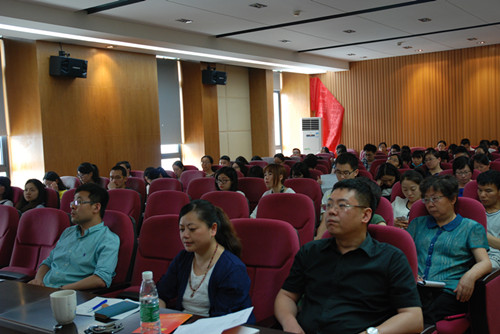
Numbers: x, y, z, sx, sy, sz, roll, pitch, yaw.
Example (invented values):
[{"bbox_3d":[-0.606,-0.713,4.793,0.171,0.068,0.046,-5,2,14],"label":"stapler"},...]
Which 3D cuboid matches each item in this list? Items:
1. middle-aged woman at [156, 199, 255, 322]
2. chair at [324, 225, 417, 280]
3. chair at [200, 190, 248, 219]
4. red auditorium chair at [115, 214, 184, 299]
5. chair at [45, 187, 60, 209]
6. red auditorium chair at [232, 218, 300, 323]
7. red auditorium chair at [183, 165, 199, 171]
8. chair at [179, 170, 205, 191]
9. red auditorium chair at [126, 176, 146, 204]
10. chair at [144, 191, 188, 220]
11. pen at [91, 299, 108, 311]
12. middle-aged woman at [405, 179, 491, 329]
[{"bbox_3d":[-0.223,0.732,2.627,0.500,1.190,0.720,-1,3,35],"label":"middle-aged woman"},{"bbox_3d":[0.360,0.789,2.446,0.560,1.040,0.650,-1,3,35],"label":"chair"},{"bbox_3d":[-0.322,0.727,4.398,0.560,1.040,0.620,-1,3,35],"label":"chair"},{"bbox_3d":[-0.565,0.800,3.095,0.560,1.040,0.620,-1,3,35],"label":"red auditorium chair"},{"bbox_3d":[-2.160,0.713,5.694,0.570,0.995,0.660,0,3,35],"label":"chair"},{"bbox_3d":[-0.106,0.795,2.774,0.560,1.040,0.650,-1,3,35],"label":"red auditorium chair"},{"bbox_3d":[-1.198,0.493,9.519,0.570,0.995,0.660,0,3,35],"label":"red auditorium chair"},{"bbox_3d":[-0.903,0.590,7.833,0.560,1.040,0.620,-1,3,35],"label":"chair"},{"bbox_3d":[-1.538,0.669,6.772,0.560,1.040,0.650,-1,3,35],"label":"red auditorium chair"},{"bbox_3d":[-0.774,0.703,4.713,0.570,0.995,0.660,0,3,35],"label":"chair"},{"bbox_3d":[-0.575,0.527,2.270,0.012,0.012,0.148,-2,3,12],"label":"pen"},{"bbox_3d":[1.013,0.626,3.209,0.540,1.140,0.800,0,3,35],"label":"middle-aged woman"}]

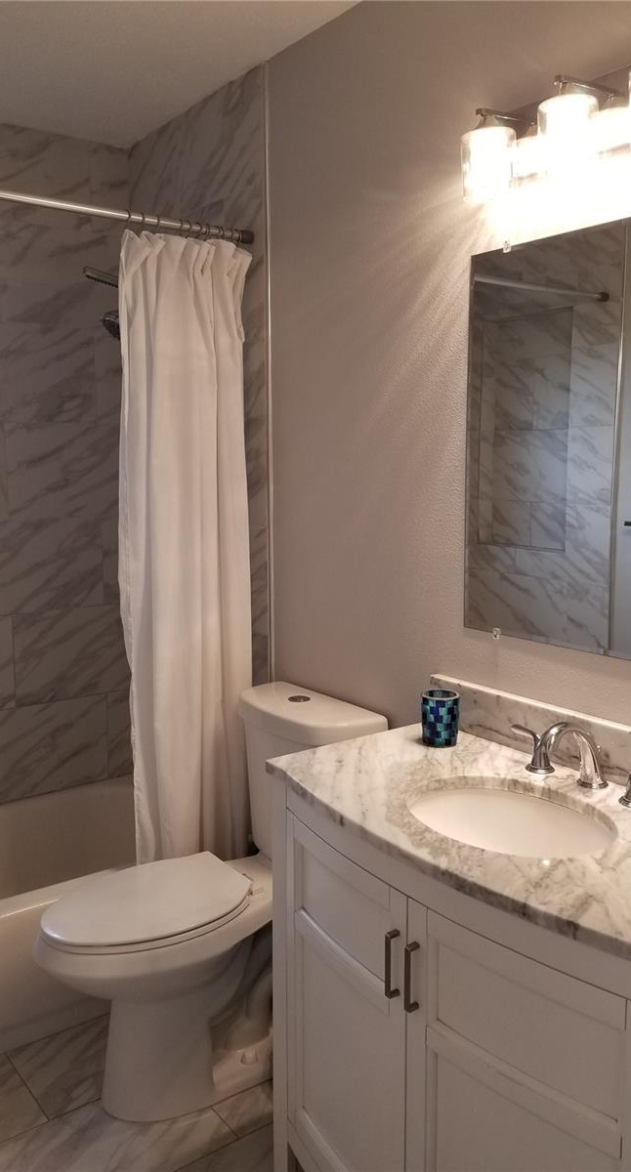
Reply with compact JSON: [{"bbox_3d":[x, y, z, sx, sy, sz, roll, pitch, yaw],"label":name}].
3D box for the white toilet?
[{"bbox_3d":[-0.276,0.736,2.056,0.751,0.859,0.476,-6,9,-36],"label":"white toilet"}]

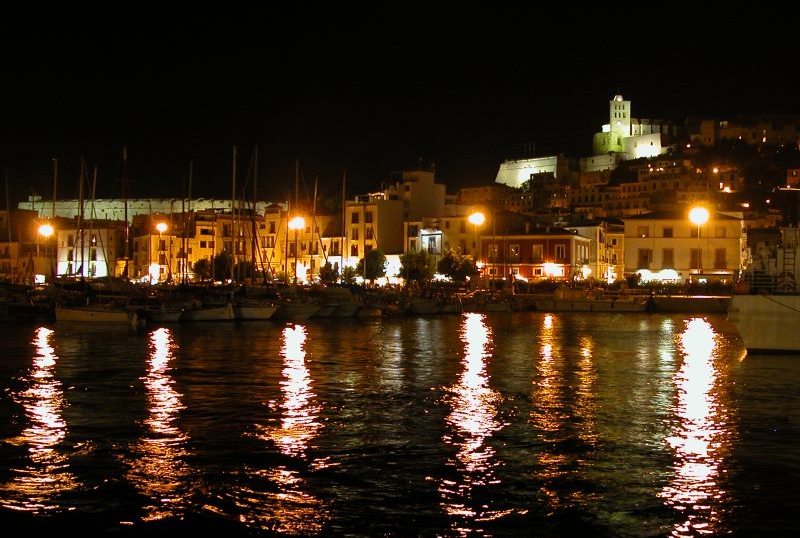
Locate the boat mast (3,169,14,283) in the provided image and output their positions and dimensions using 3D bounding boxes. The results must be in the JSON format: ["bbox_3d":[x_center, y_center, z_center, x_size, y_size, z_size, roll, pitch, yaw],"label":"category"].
[{"bbox_3d":[-43.200,-3.990,87.000,0.280,14.080,0.280,-3,0,0],"label":"boat mast"}]

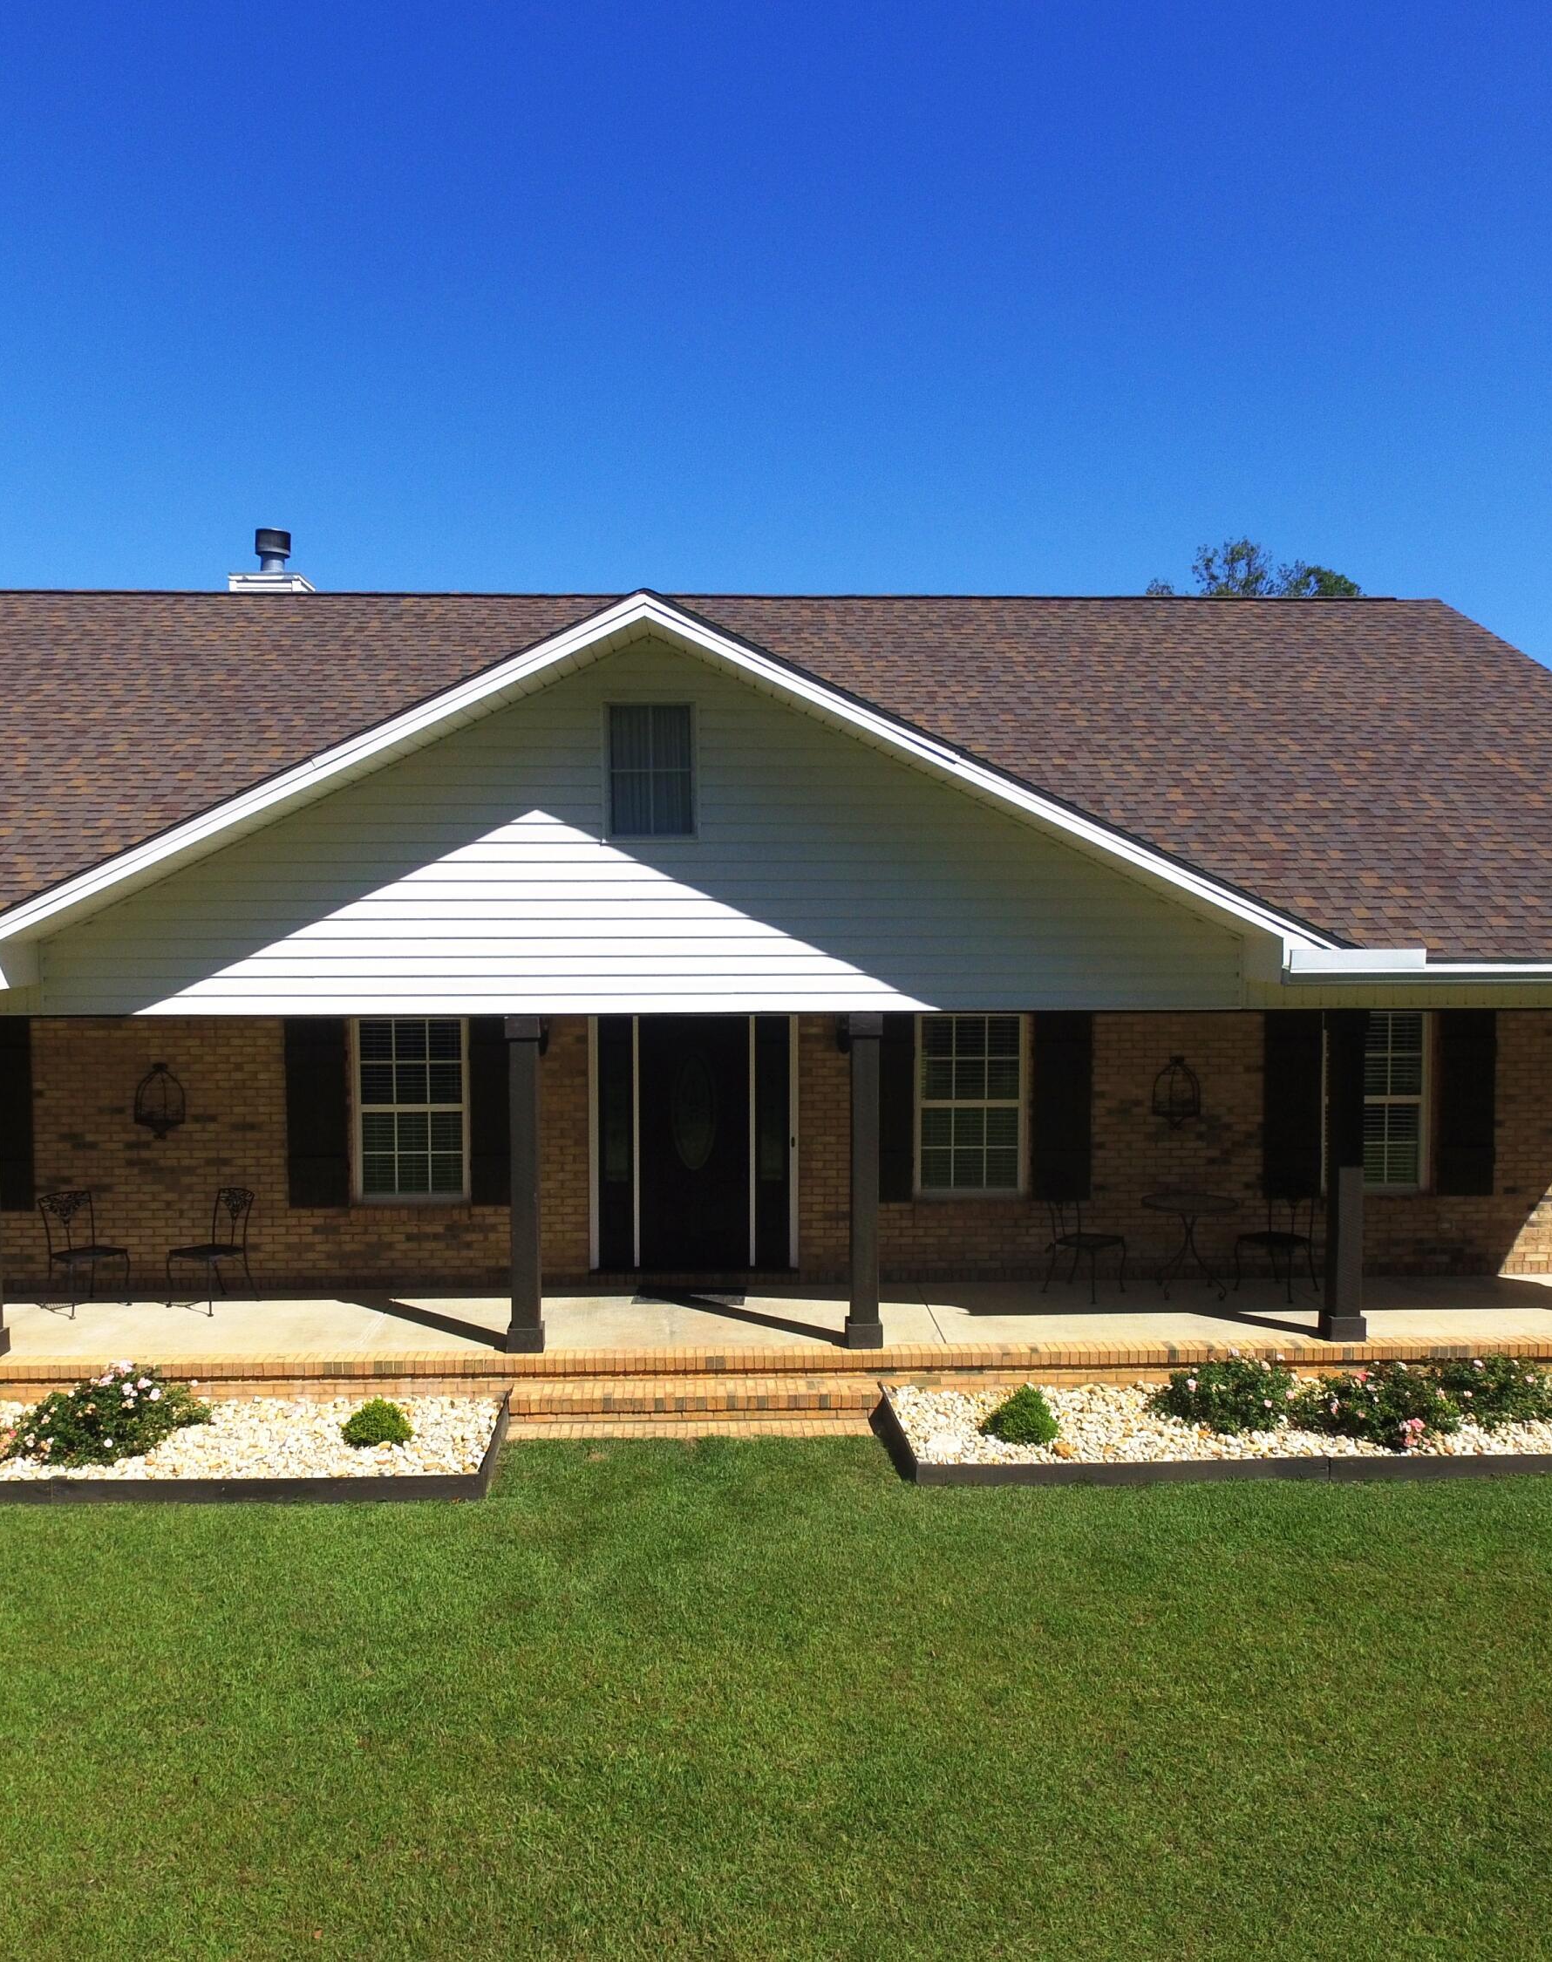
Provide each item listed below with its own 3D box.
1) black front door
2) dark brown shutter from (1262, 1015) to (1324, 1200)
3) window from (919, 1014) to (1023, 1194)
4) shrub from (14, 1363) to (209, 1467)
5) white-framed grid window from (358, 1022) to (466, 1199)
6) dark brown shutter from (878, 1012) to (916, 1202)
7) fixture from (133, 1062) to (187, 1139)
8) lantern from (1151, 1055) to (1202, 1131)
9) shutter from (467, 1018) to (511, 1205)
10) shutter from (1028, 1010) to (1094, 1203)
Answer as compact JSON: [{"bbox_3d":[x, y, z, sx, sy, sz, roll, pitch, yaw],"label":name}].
[{"bbox_3d":[-0.642,1.282,12.073,0.910,2.040,0.060,0,3,-2],"label":"black front door"},{"bbox_3d":[4.179,0.988,12.215,0.465,1.552,0.050,0,2,-2],"label":"dark brown shutter"},{"bbox_3d":[1.586,0.994,12.259,0.890,1.490,0.080,0,3,-2],"label":"window"},{"bbox_3d":[-4.090,2.613,9.307,1.101,0.496,0.800,0,2,-2],"label":"shrub"},{"bbox_3d":[-2.879,1.004,11.936,0.920,1.480,0.090,0,3,-2],"label":"white-framed grid window"},{"bbox_3d":[0.868,1.002,12.076,0.465,1.536,0.050,0,2,-2],"label":"dark brown shutter"},{"bbox_3d":[-4.805,0.945,11.792,0.365,0.600,0.210,0,3,-2],"label":"fixture"},{"bbox_3d":[3.233,0.909,12.171,0.395,0.599,0.220,0,3,-2],"label":"lantern"},{"bbox_3d":[-2.171,1.010,11.887,0.455,1.540,0.050,0,3,-2],"label":"shutter"},{"bbox_3d":[2.330,1.001,12.214,0.457,1.572,0.050,0,3,-2],"label":"shutter"}]

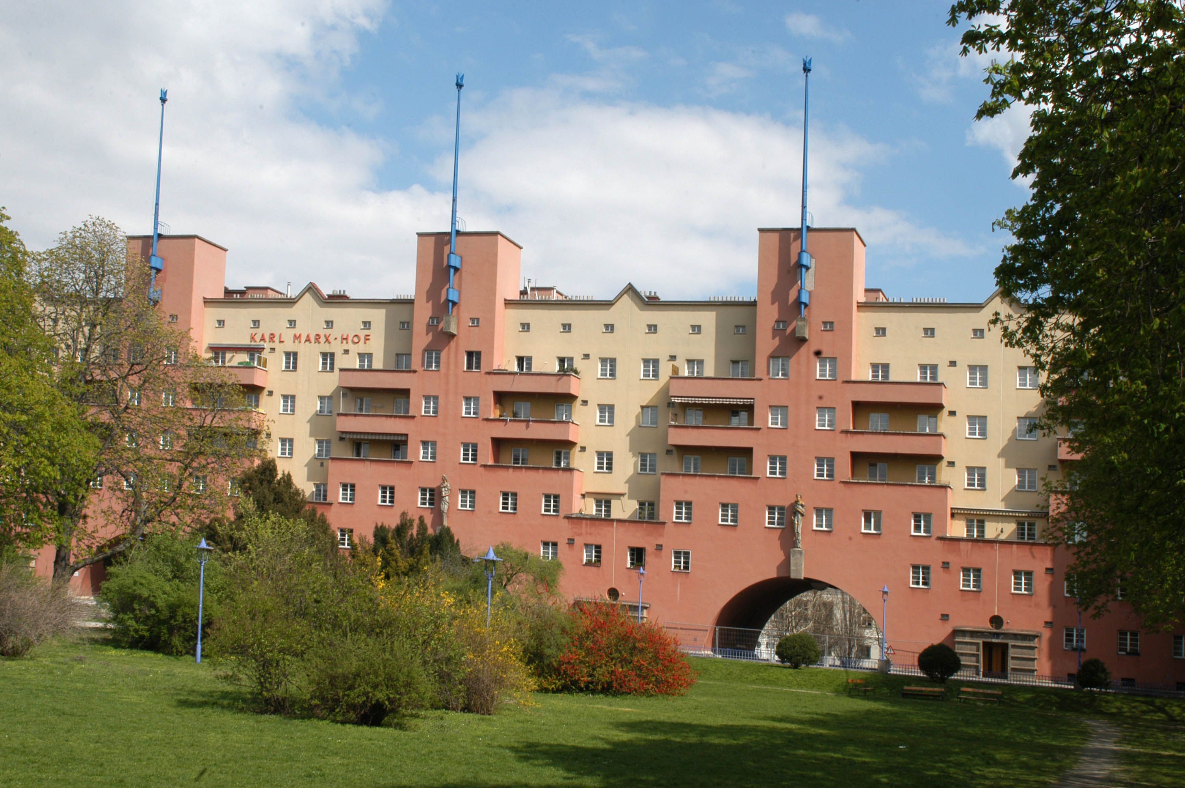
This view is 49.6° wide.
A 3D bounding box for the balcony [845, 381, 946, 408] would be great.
[{"bbox_3d":[18.227,-0.075,77.579,5.937,1.211,1.350,1,-3,16],"label":"balcony"}]

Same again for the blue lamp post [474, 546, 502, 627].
[{"bbox_3d":[-3.086,6.637,38.000,0.720,4.300,0.720,1,-5,17],"label":"blue lamp post"}]

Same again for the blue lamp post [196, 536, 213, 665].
[{"bbox_3d":[-12.416,6.613,41.000,0.540,4.000,0.540,1,-6,17],"label":"blue lamp post"}]

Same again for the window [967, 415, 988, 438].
[{"bbox_3d":[23.609,2.017,78.715,1.200,1.410,0.200,1,-5,17],"label":"window"}]

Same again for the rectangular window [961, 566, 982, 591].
[{"bbox_3d":[22.766,11.130,77.109,1.200,1.410,0.200,1,-5,17],"label":"rectangular window"}]

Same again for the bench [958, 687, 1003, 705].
[{"bbox_3d":[18.450,14.396,61.000,1.950,0.780,0.680,1,-5,20],"label":"bench"}]

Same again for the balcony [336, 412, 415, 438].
[{"bbox_3d":[-14.467,2.025,87.122,5.784,1.194,1.350,1,-3,16],"label":"balcony"}]

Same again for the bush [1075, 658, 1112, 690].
[{"bbox_3d":[24.603,13.754,63.000,1.774,1.591,1.800,1,-3,16],"label":"bush"}]

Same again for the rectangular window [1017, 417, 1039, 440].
[{"bbox_3d":[25.871,2.062,76.173,1.200,1.360,0.200,1,-6,17],"label":"rectangular window"}]

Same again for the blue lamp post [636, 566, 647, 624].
[{"bbox_3d":[2.948,12.800,79.000,0.700,4.300,0.700,1,-5,17],"label":"blue lamp post"}]

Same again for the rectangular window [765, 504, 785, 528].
[{"bbox_3d":[11.279,7.540,78.735,1.210,1.351,0.220,1,-3,16],"label":"rectangular window"}]

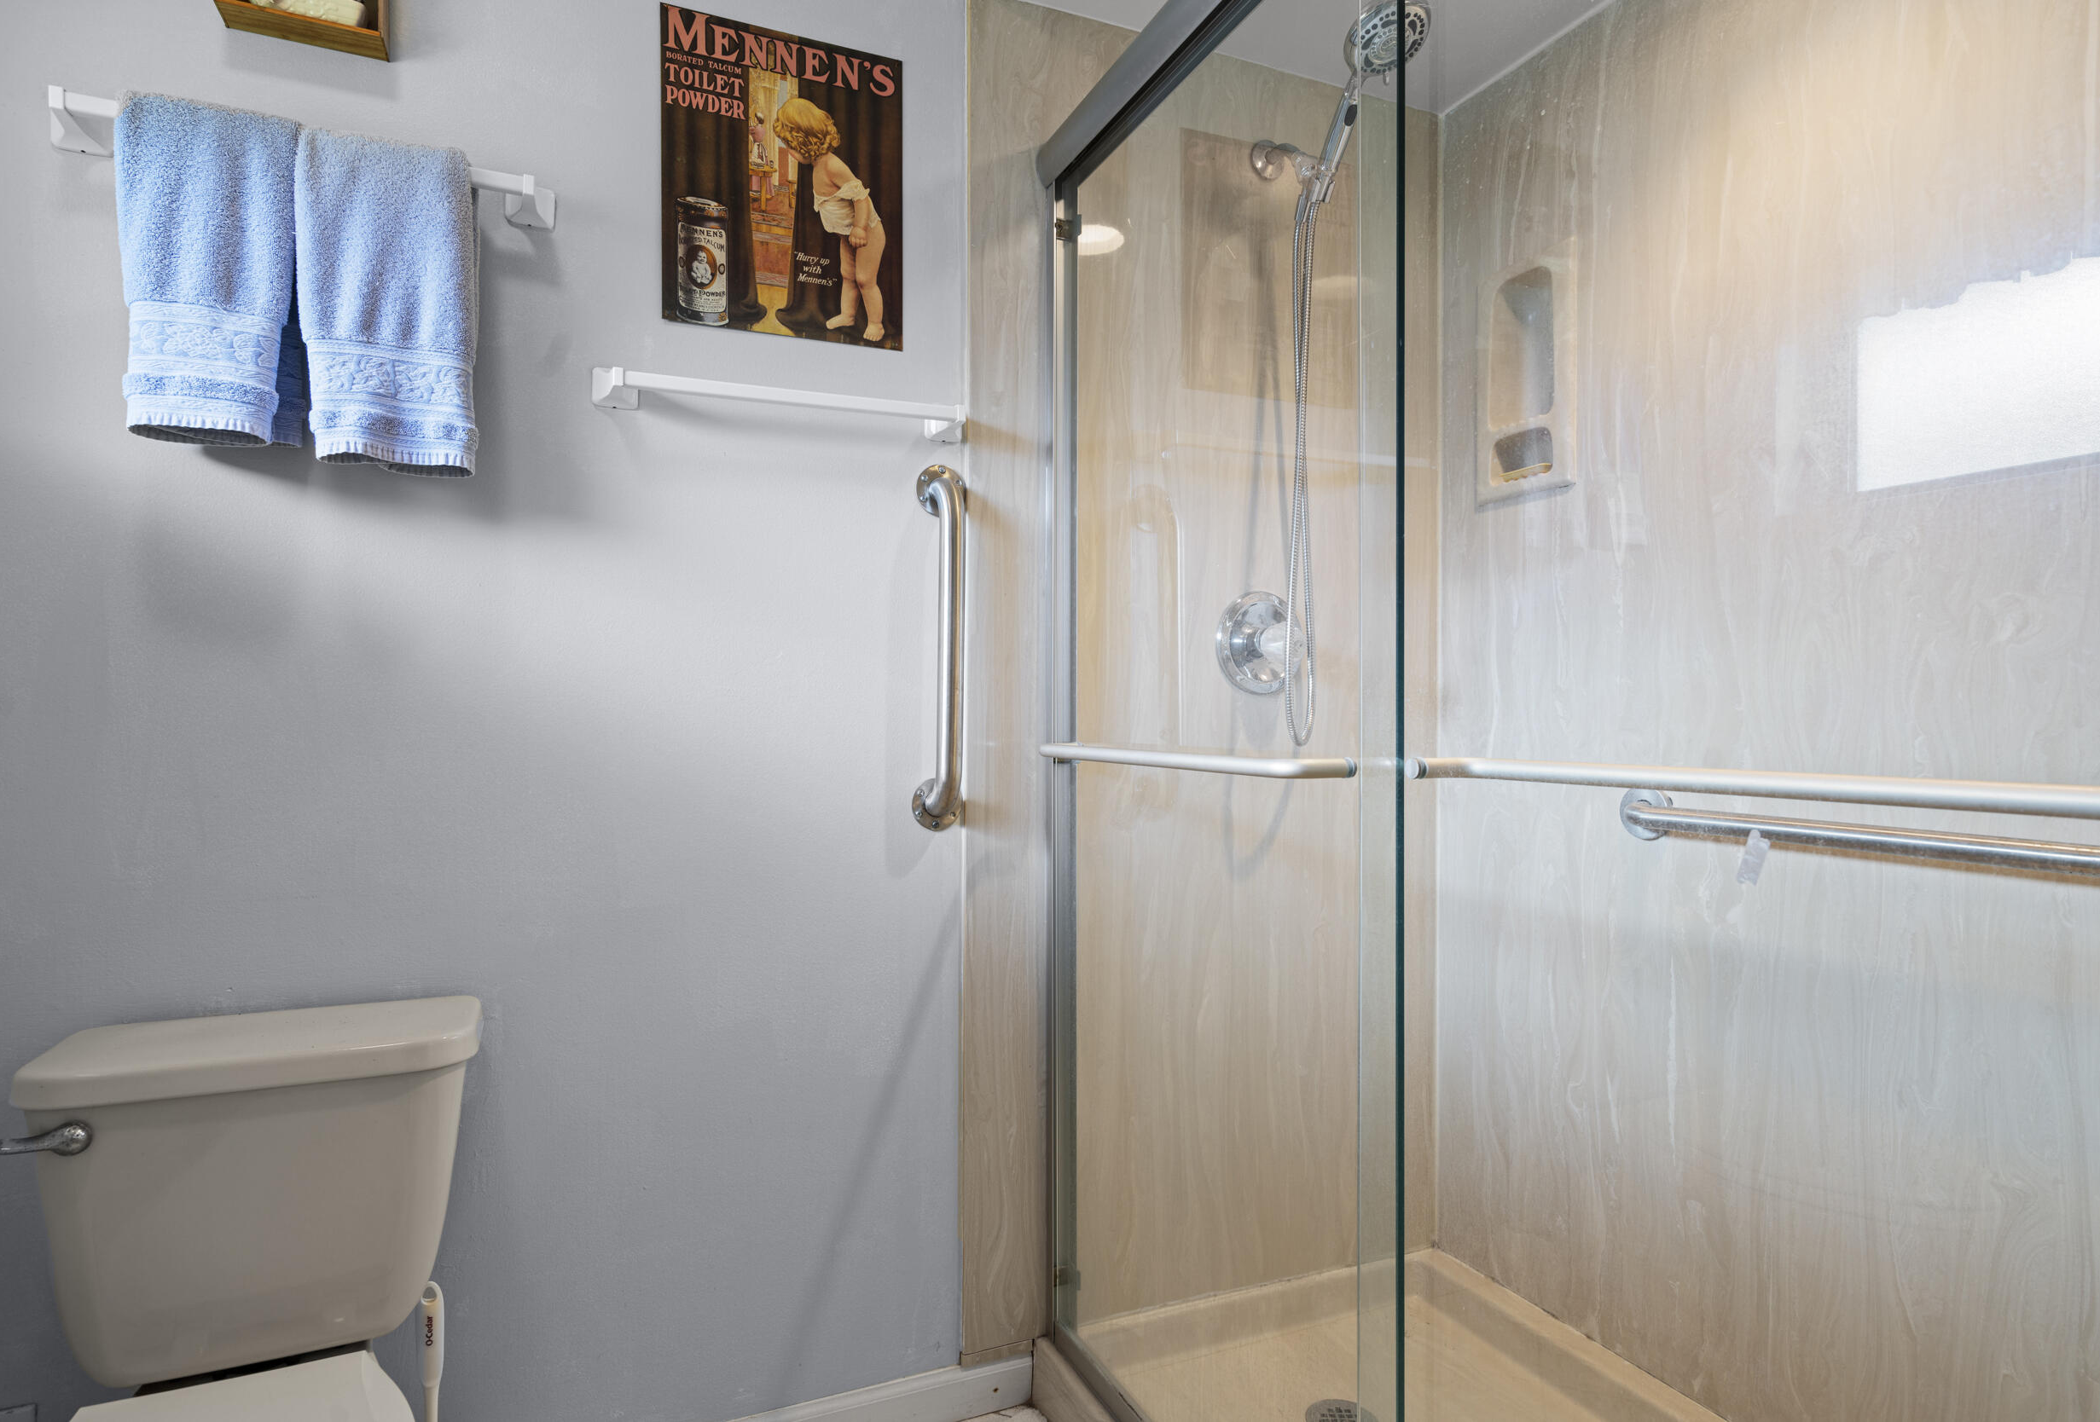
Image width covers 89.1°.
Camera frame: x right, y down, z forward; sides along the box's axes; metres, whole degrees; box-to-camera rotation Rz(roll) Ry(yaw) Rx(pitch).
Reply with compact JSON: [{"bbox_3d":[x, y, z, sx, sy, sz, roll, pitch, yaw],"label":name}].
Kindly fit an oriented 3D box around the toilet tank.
[{"bbox_3d":[-0.830,0.509,1.147,0.392,0.325,0.210,0,0,-23],"label":"toilet tank"}]

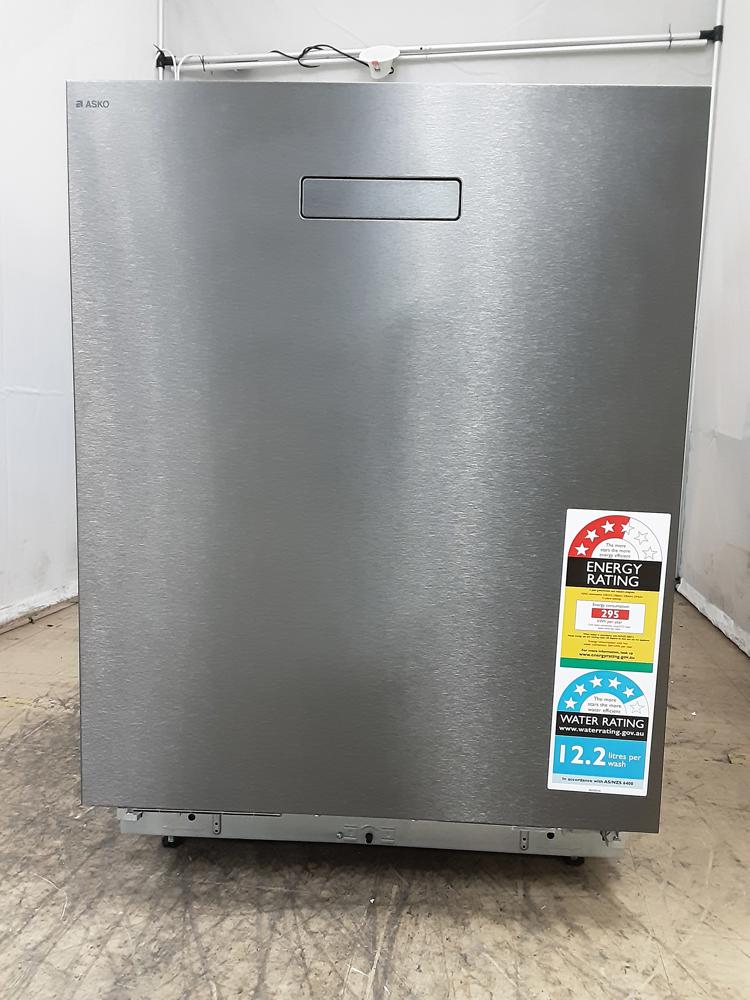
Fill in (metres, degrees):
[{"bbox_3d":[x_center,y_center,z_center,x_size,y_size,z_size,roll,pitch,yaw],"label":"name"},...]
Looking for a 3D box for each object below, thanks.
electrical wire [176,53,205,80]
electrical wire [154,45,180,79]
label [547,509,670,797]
[{"bbox_3d":[-0.561,-1.315,2.460,0.087,0.090,0.030,3,7,10],"label":"electrical wire"},{"bbox_3d":[-0.642,-1.348,2.490,0.075,0.110,0.040,3,7,10],"label":"electrical wire"},{"bbox_3d":[0.231,0.154,0.800,0.100,0.288,0.004,3,7,2],"label":"label"}]

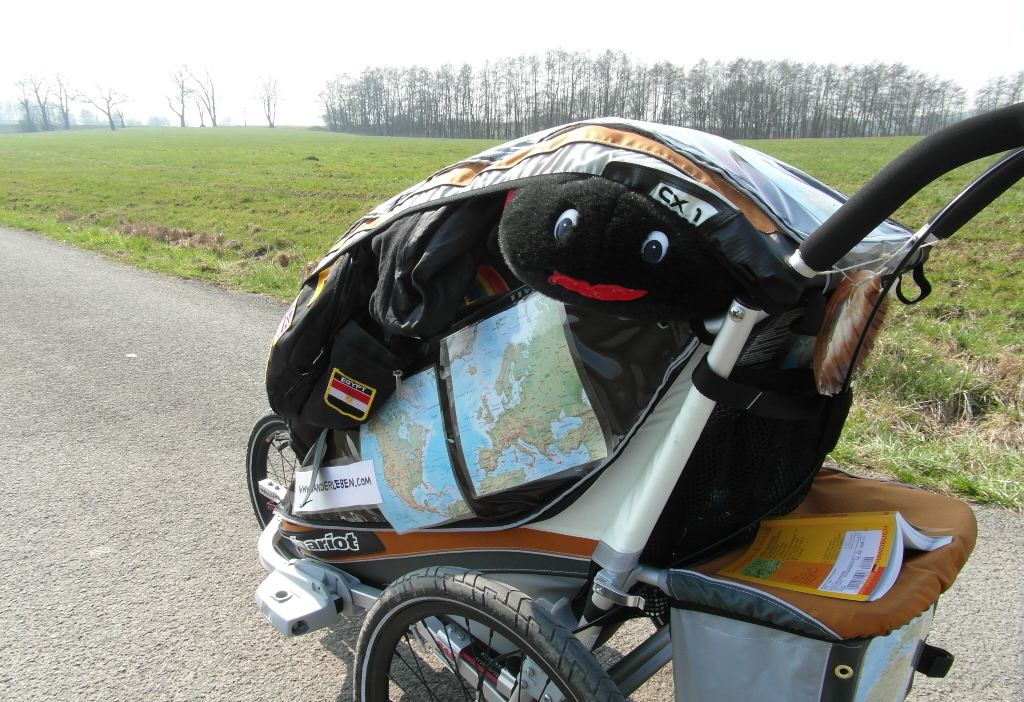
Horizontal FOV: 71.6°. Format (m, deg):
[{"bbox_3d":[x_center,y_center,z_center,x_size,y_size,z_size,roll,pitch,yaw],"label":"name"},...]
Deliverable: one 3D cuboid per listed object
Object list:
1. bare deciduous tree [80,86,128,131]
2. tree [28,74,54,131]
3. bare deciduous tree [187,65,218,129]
[{"bbox_3d":[-74.613,-44.363,130.000,8.200,7.973,6.800,-9,20,-27],"label":"bare deciduous tree"},{"bbox_3d":[-92.775,-48.934,140.000,4.500,10.800,4.300,-11,20,-30],"label":"tree"},{"bbox_3d":[-63.208,-51.898,145.000,5.700,11.929,5.000,-7,19,-21],"label":"bare deciduous tree"}]

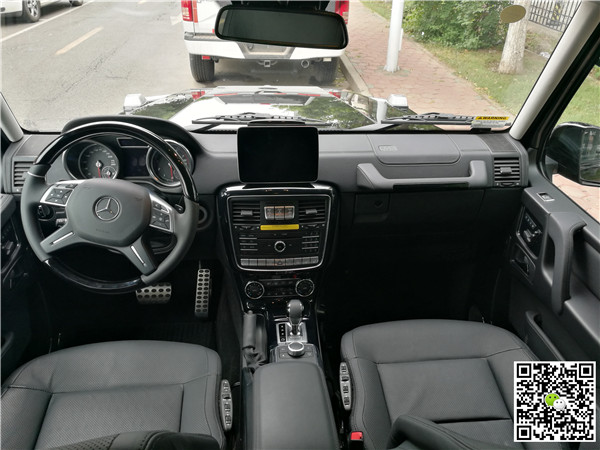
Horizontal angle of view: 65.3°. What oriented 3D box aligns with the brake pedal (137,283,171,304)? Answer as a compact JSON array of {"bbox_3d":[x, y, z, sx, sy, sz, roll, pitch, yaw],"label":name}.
[{"bbox_3d":[-0.479,0.225,1.540,0.116,0.072,0.030,-1,-6,-5],"label":"brake pedal"}]

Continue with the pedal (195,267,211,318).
[{"bbox_3d":[-0.330,0.233,1.590,0.052,0.168,0.025,-1,-10,-5],"label":"pedal"}]

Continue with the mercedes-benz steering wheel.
[{"bbox_3d":[-0.410,-0.034,1.051,0.383,0.383,0.095,-1,8,-5],"label":"mercedes-benz steering wheel"}]

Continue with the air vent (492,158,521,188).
[{"bbox_3d":[0.564,-0.144,1.288,0.075,0.080,0.035,-1,2,-5],"label":"air vent"}]

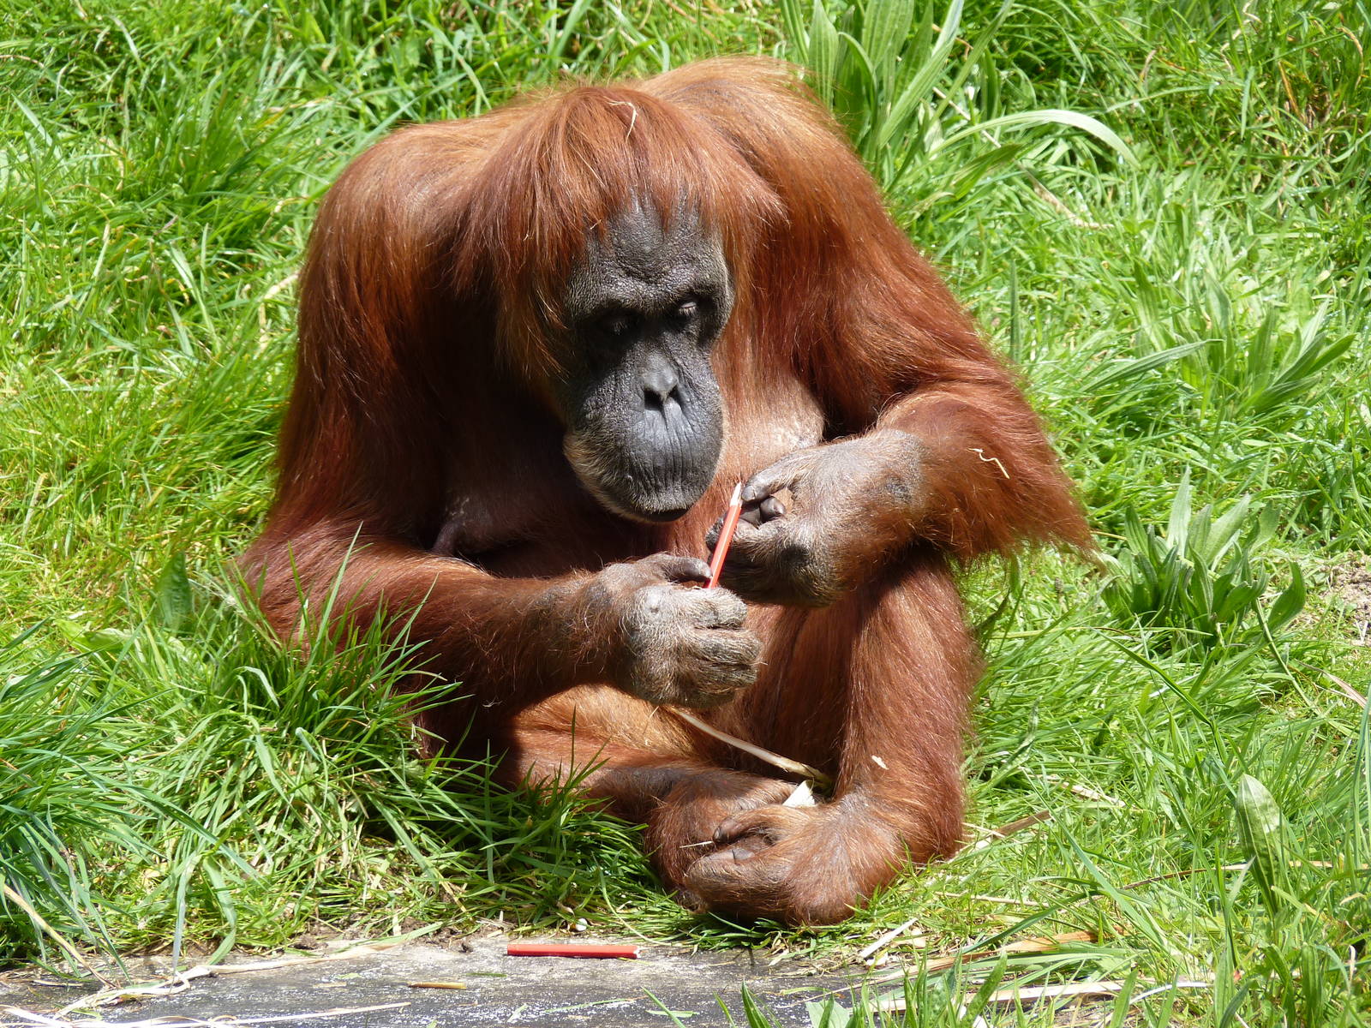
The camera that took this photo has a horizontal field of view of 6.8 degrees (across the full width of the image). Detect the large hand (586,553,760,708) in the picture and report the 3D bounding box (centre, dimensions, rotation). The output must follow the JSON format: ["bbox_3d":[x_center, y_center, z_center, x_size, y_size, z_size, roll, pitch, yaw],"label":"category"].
[{"bbox_3d":[-0.009,0.080,7.880,0.120,0.095,0.090,10,22,26],"label":"large hand"}]

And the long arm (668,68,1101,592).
[{"bbox_3d":[0.133,-0.125,8.000,0.290,0.320,0.330,0,20,0],"label":"long arm"}]

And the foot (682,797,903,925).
[{"bbox_3d":[0.075,0.240,7.960,0.145,0.075,0.095,-9,22,-24],"label":"foot"}]

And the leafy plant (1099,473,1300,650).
[{"bbox_3d":[0.379,0.034,8.400,0.148,0.110,0.140,0,20,0],"label":"leafy plant"}]

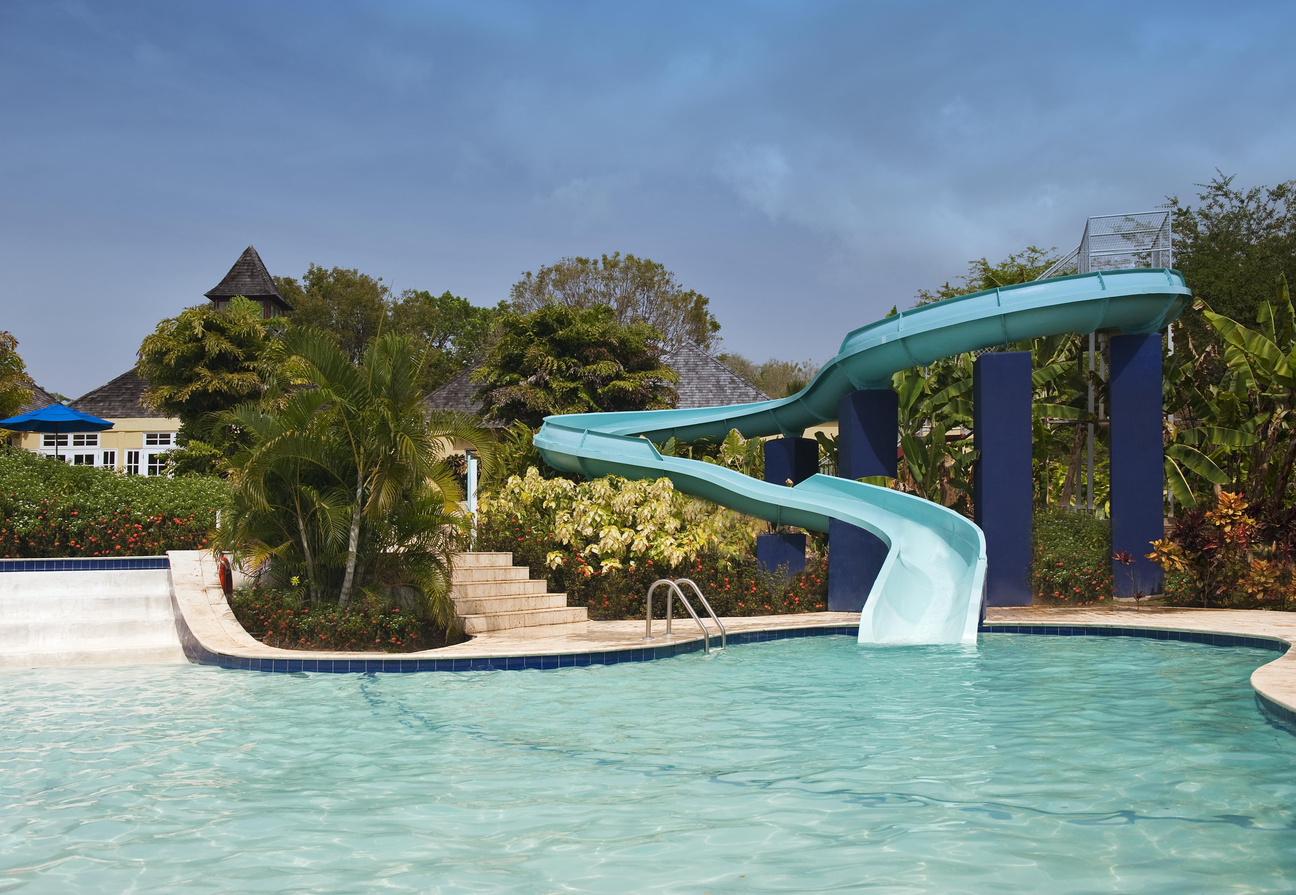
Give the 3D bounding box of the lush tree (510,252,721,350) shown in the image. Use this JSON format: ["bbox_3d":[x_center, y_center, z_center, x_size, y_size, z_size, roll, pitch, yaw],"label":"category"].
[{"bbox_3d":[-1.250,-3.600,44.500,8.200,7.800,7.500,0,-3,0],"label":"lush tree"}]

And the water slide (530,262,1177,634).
[{"bbox_3d":[3.600,-0.350,15.900,10.600,5.300,7.400,0,-3,5],"label":"water slide"}]

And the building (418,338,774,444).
[{"bbox_3d":[-1.450,-0.600,33.000,10.300,4.900,8.000,0,-3,0],"label":"building"}]

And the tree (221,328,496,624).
[{"bbox_3d":[-2.970,0.280,11.900,2.800,3.050,2.700,0,-3,0],"label":"tree"}]

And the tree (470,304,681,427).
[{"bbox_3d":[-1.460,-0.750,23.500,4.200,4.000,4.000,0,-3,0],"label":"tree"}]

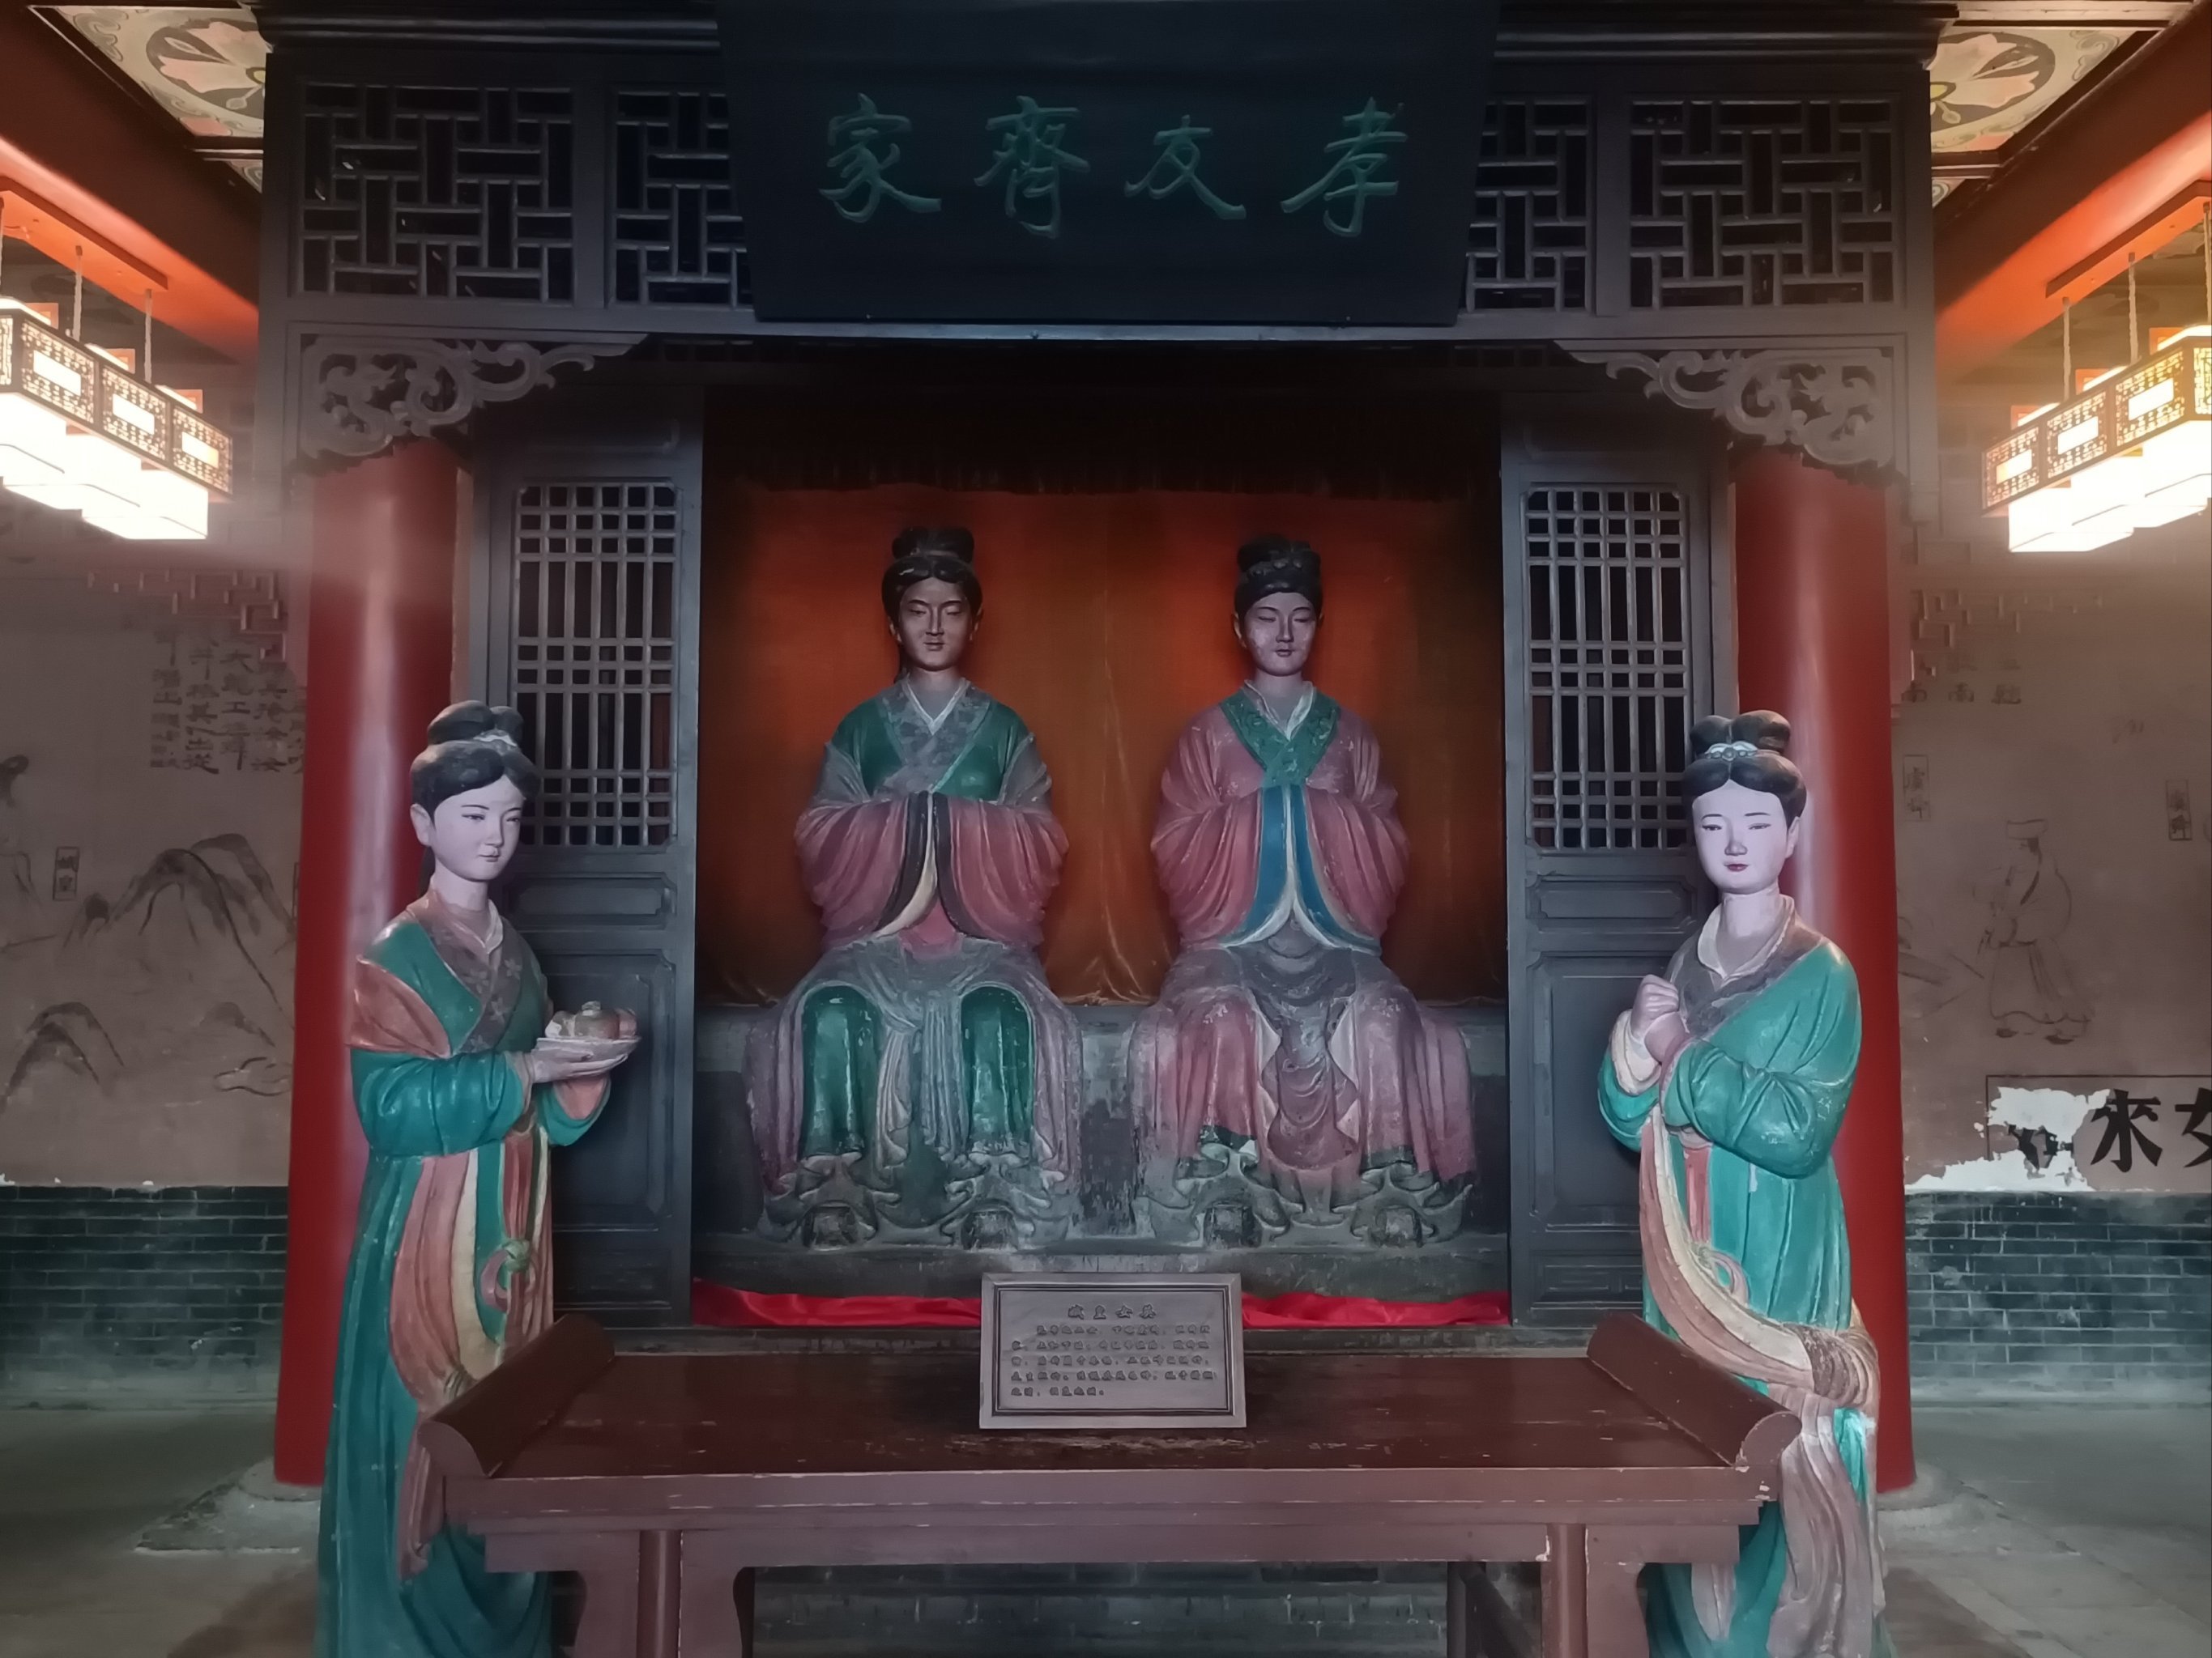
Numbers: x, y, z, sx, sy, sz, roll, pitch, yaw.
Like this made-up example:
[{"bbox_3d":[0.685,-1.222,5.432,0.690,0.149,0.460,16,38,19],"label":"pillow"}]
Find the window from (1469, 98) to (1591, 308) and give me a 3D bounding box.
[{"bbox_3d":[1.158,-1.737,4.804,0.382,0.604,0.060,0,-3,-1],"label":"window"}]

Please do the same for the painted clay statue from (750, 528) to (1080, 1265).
[{"bbox_3d":[-0.595,0.141,5.612,1.040,2.280,0.840,0,-3,-1],"label":"painted clay statue"}]

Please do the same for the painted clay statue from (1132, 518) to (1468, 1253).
[{"bbox_3d":[0.610,0.151,5.631,1.060,2.250,0.840,0,-3,-1],"label":"painted clay statue"}]

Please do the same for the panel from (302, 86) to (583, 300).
[{"bbox_3d":[-1.844,-1.755,4.756,0.755,0.604,0.060,0,-3,-1],"label":"panel"}]

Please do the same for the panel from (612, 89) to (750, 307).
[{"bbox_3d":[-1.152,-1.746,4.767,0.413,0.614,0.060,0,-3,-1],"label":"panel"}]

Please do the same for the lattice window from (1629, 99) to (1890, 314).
[{"bbox_3d":[1.832,-1.745,4.815,0.755,0.599,0.060,0,-3,-1],"label":"lattice window"}]

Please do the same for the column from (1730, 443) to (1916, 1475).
[{"bbox_3d":[2.123,0.292,5.126,0.450,3.170,0.450,0,-3,-1],"label":"column"}]

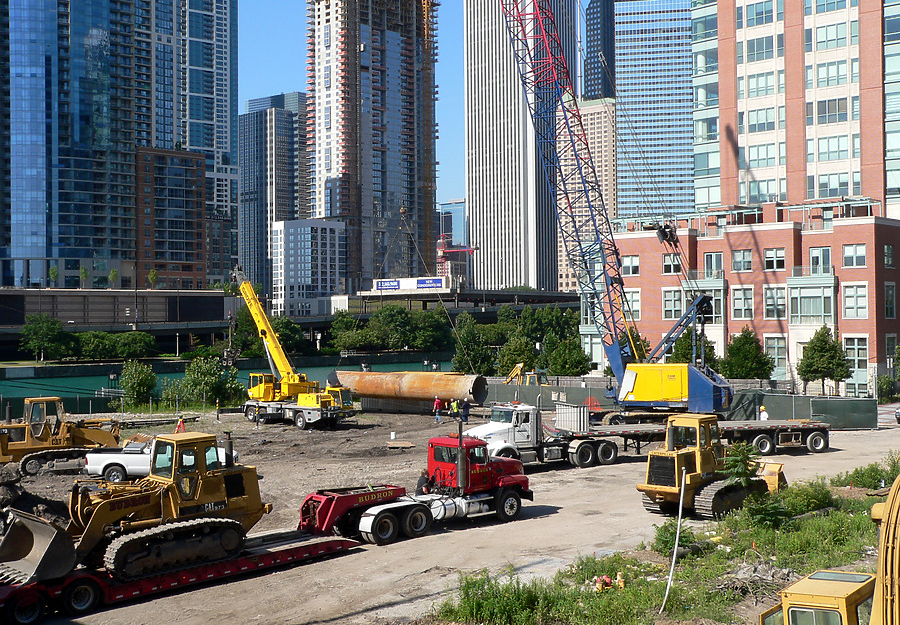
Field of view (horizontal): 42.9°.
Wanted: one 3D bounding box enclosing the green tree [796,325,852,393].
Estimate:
[{"bbox_3d":[28.480,3.726,87.000,4.200,5.500,4.100,-1,0,18],"label":"green tree"}]

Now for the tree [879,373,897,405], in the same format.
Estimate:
[{"bbox_3d":[36.331,6.332,95.000,1.660,2.530,1.580,0,0,0],"label":"tree"}]

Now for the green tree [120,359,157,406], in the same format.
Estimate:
[{"bbox_3d":[-24.778,5.688,91.000,3.200,3.900,3.100,0,0,-15],"label":"green tree"}]

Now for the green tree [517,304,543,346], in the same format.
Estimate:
[{"bbox_3d":[18.902,3.091,272.000,6.000,9.400,6.000,-1,0,4],"label":"green tree"}]

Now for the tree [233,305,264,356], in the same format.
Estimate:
[{"bbox_3d":[-39.259,3.720,224.000,6.600,10.000,6.400,0,0,-10],"label":"tree"}]

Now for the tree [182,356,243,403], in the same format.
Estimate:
[{"bbox_3d":[-20.014,5.748,96.000,5.030,4.280,4.780,0,0,0],"label":"tree"}]

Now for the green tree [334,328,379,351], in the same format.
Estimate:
[{"bbox_3d":[-19.288,5.673,236.000,8.600,5.000,7.200,0,0,-5],"label":"green tree"}]

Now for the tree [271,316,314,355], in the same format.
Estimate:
[{"bbox_3d":[-34.143,4.986,248.000,9.540,8.670,9.060,0,0,0],"label":"tree"}]

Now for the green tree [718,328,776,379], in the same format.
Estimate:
[{"bbox_3d":[25.918,4.065,100.000,4.900,5.510,4.650,0,0,0],"label":"green tree"}]

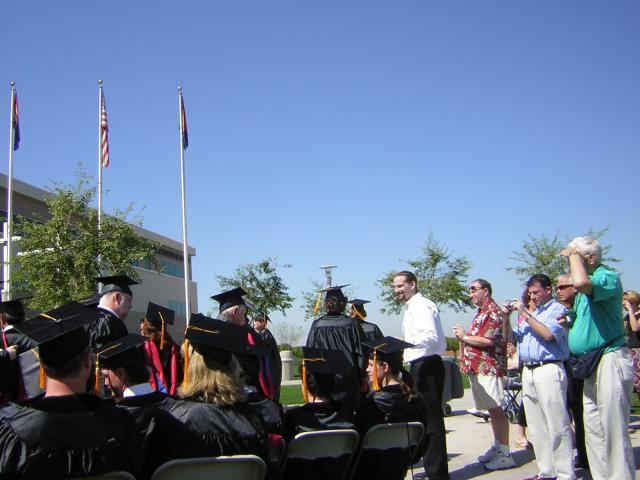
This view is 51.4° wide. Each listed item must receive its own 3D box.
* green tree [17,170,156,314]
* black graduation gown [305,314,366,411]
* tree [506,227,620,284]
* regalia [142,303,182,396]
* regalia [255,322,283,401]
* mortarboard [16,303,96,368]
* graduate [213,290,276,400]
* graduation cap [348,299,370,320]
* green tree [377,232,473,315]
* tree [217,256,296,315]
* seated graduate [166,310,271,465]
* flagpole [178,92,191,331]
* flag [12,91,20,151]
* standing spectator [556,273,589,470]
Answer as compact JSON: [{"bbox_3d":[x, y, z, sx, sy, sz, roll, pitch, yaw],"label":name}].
[{"bbox_3d":[-5.409,1.230,15.206,3.300,5.750,3.200,-3,-10,0],"label":"green tree"},{"bbox_3d":[0.139,1.283,5.950,0.570,1.220,0.420,-2,-10,-6],"label":"black graduation gown"},{"bbox_3d":[7.475,1.775,20.102,3.400,4.300,3.300,-3,-9,0],"label":"tree"},{"bbox_3d":[-1.399,1.343,5.876,0.500,1.590,0.400,0,-9,-20],"label":"regalia"},{"bbox_3d":[-0.737,1.886,9.000,0.600,1.200,0.420,-1,-10,-11],"label":"regalia"},{"bbox_3d":[-0.986,0.361,2.537,0.250,0.130,0.250,-22,20,-15],"label":"mortarboard"},{"bbox_3d":[-0.582,1.248,5.152,0.550,1.720,0.550,-1,-10,-12],"label":"graduate"},{"bbox_3d":[0.445,0.750,7.400,0.260,0.150,0.260,-5,-3,29],"label":"graduation cap"},{"bbox_3d":[3.231,2.092,20.104,2.900,4.600,2.800,-3,-10,0],"label":"green tree"},{"bbox_3d":[-2.035,2.617,21.672,2.600,4.150,2.500,-3,-9,0],"label":"tree"},{"bbox_3d":[-0.454,1.052,2.979,0.530,1.380,0.750,-2,-9,-6],"label":"seated graduate"},{"bbox_3d":[-4.210,-0.190,20.604,0.180,9.600,0.180,-3,-9,0],"label":"flagpole"},{"bbox_3d":[-9.715,-3.796,21.306,0.260,1.970,0.220,-3,-9,0],"label":"flag"},{"bbox_3d":[2.387,1.190,6.171,0.380,1.770,0.500,-1,-9,-15],"label":"standing spectator"}]

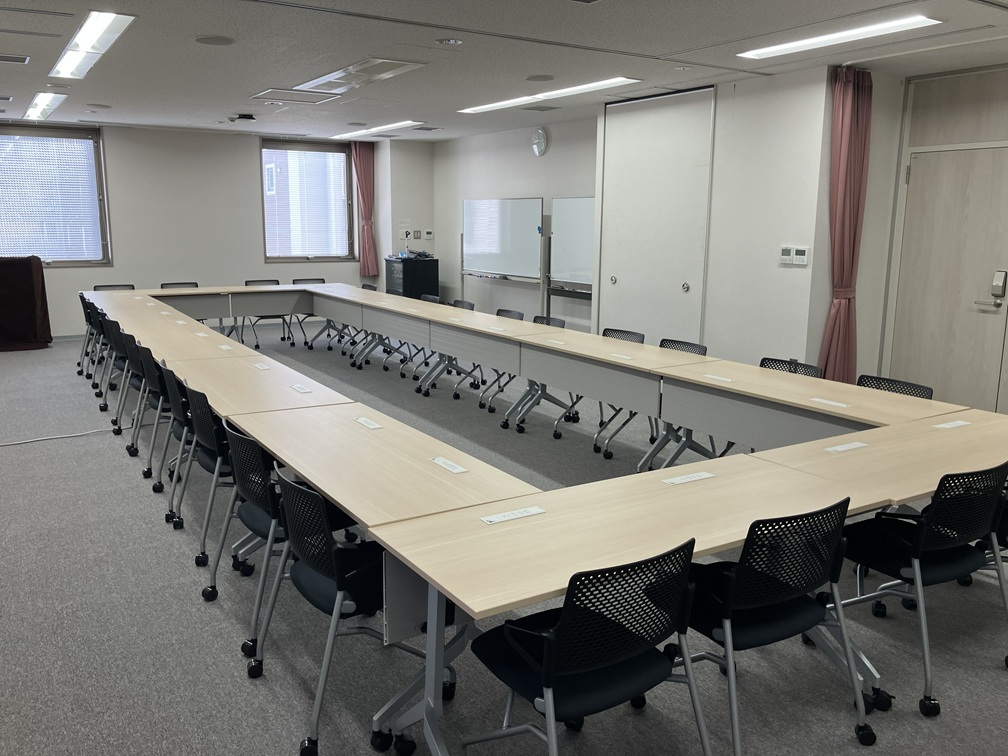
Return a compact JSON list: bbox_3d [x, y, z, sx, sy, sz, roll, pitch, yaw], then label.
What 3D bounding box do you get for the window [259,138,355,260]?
[{"bbox_3d":[-2.844,-2.599,11.974,1.380,1.690,0.130,-7,13,-33],"label":"window"}]

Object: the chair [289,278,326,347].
[{"bbox_3d":[-2.410,-0.871,10.448,0.570,0.800,0.580,-6,13,-28],"label":"chair"}]

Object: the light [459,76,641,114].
[{"bbox_3d":[0.323,-2.626,7.609,0.240,0.060,2.570,-7,13,-33],"label":"light"}]

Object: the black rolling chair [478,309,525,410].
[{"bbox_3d":[-0.076,-0.177,7.089,0.565,0.775,0.570,-6,13,-32],"label":"black rolling chair"}]

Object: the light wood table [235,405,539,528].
[{"bbox_3d":[-0.531,0.619,3.140,0.600,0.720,1.500,-7,13,-32],"label":"light wood table"}]

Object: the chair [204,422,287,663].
[{"bbox_3d":[-0.860,0.567,3.236,0.560,0.780,0.560,-7,13,-32],"label":"chair"}]

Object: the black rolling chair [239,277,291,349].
[{"bbox_3d":[-2.929,-0.807,10.113,0.570,0.800,0.580,-6,13,-28],"label":"black rolling chair"}]

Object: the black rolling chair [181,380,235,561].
[{"bbox_3d":[-1.310,0.413,4.000,0.560,0.780,0.560,-7,13,-32],"label":"black rolling chair"}]

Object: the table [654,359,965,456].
[{"bbox_3d":[1.500,0.399,4.342,0.615,0.720,1.510,-6,13,-32],"label":"table"}]

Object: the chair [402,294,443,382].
[{"bbox_3d":[-0.887,-0.439,8.330,0.560,0.780,0.560,-7,13,-32],"label":"chair"}]

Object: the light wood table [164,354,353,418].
[{"bbox_3d":[-1.338,0.362,4.344,0.595,0.720,1.520,-6,13,-32],"label":"light wood table"}]

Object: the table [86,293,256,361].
[{"bbox_3d":[-2.995,-0.158,6.942,0.600,0.720,4.730,-6,13,-32],"label":"table"}]

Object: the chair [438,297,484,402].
[{"bbox_3d":[-0.520,-0.334,7.814,0.560,0.780,0.560,-7,13,-32],"label":"chair"}]

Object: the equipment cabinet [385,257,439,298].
[{"bbox_3d":[-1.271,-1.120,11.293,0.550,1.010,0.590,-6,13,-32],"label":"equipment cabinet"}]

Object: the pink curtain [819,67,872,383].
[{"bbox_3d":[2.602,-0.988,6.255,0.370,2.600,0.190,-7,13,-33],"label":"pink curtain"}]

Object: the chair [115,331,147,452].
[{"bbox_3d":[-2.448,0.053,5.777,0.560,0.780,0.560,-7,13,-32],"label":"chair"}]

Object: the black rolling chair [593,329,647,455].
[{"bbox_3d":[0.729,0.075,5.830,0.565,0.775,0.570,-6,13,-32],"label":"black rolling chair"}]

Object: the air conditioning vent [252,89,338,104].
[{"bbox_3d":[-1.937,-2.612,7.561,0.650,0.040,0.660,-7,13,-33],"label":"air conditioning vent"}]

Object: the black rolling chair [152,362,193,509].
[{"bbox_3d":[-1.631,0.299,4.506,0.570,0.775,0.570,-6,13,-32],"label":"black rolling chair"}]

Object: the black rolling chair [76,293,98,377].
[{"bbox_3d":[-4.193,-0.493,8.499,0.580,0.800,0.570,-6,13,-30],"label":"black rolling chair"}]

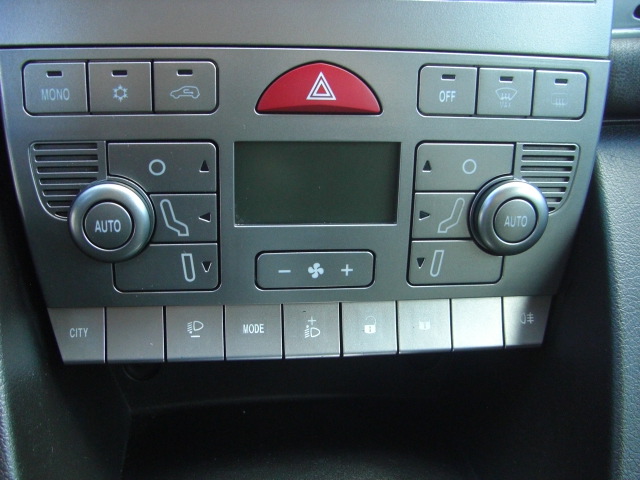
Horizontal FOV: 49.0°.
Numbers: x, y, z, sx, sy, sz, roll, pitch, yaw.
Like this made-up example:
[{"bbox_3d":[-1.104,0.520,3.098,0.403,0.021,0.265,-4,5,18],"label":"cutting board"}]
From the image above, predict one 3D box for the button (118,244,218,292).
[{"bbox_3d":[-0.064,0.011,0.296,0.043,0.020,0.008,-1,14,-7],"label":"button"}]

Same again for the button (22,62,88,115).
[{"bbox_3d":[-0.102,-0.059,0.274,0.024,0.020,0.008,-1,14,-7],"label":"button"}]

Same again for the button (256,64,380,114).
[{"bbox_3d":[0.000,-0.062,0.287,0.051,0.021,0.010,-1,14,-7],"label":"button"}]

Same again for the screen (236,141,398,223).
[{"bbox_3d":[-0.001,-0.024,0.295,0.069,0.035,0.006,-1,14,-7],"label":"screen"}]

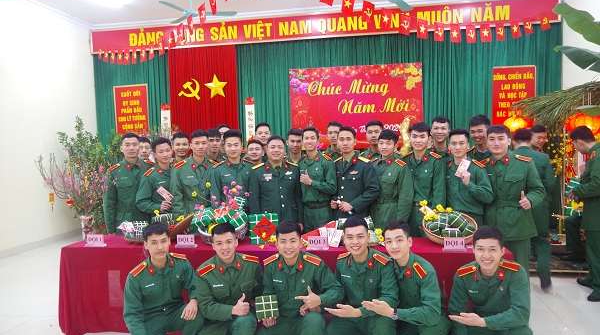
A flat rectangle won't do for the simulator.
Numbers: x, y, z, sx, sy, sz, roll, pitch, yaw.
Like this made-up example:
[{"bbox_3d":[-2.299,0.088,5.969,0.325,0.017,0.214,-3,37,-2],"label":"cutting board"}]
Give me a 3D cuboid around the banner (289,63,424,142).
[{"bbox_3d":[0.980,-1.068,7.978,2.336,1.470,0.040,-1,3,9],"label":"banner"}]

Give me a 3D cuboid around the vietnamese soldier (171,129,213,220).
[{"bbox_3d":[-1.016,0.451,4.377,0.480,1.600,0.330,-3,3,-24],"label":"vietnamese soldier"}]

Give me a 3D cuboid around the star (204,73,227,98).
[{"bbox_3d":[-1.573,-1.513,8.371,0.430,0.449,0.050,-1,3,9],"label":"star"}]

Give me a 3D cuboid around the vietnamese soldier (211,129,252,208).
[{"bbox_3d":[-0.611,0.508,4.184,0.500,1.720,0.310,-2,2,-7],"label":"vietnamese soldier"}]

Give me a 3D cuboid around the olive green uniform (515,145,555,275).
[{"bbox_3d":[2.427,0.449,4.727,0.500,1.360,0.380,-1,2,12],"label":"olive green uniform"}]

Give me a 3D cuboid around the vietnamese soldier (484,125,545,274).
[{"bbox_3d":[1.760,0.507,3.684,0.540,1.700,0.360,0,3,36],"label":"vietnamese soldier"}]

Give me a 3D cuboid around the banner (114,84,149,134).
[{"bbox_3d":[-3.339,-1.126,8.896,0.702,0.987,0.040,-1,2,10],"label":"banner"}]

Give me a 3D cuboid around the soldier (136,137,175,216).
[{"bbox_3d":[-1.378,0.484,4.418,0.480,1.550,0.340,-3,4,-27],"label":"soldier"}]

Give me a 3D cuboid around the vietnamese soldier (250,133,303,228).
[{"bbox_3d":[-0.219,0.543,4.184,0.540,1.680,0.320,-2,2,-5],"label":"vietnamese soldier"}]

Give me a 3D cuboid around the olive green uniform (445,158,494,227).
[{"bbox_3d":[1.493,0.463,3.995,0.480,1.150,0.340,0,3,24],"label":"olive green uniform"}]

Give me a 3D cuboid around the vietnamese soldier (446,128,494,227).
[{"bbox_3d":[1.448,0.505,3.834,0.490,1.690,0.360,0,3,27],"label":"vietnamese soldier"}]

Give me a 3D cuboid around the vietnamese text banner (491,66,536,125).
[{"bbox_3d":[3.689,-1.237,7.699,0.702,0.987,0.040,-1,2,10],"label":"vietnamese text banner"}]

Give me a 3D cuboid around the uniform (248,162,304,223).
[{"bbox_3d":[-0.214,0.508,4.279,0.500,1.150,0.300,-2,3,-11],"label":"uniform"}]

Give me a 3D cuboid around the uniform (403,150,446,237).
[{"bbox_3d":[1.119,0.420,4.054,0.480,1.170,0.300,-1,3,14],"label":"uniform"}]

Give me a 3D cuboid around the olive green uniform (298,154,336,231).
[{"bbox_3d":[0.178,0.575,4.328,0.480,1.420,0.310,-1,3,25],"label":"olive green uniform"}]

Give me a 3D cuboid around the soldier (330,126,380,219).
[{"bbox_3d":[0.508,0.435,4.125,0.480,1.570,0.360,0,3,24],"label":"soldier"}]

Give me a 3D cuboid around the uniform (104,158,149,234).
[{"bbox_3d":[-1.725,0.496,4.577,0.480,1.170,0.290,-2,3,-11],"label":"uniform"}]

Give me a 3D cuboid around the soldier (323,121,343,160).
[{"bbox_3d":[0.378,0.387,4.785,0.480,1.750,0.290,-1,2,5],"label":"soldier"}]

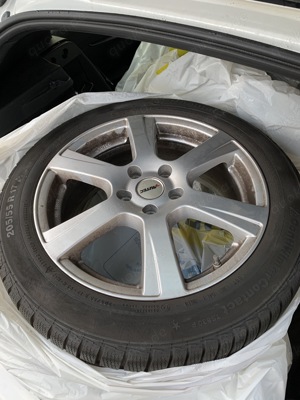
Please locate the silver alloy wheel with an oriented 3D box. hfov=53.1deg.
[{"bbox_3d":[0.002,0.028,0.687,0.466,0.190,0.466,-1,53,1],"label":"silver alloy wheel"}]

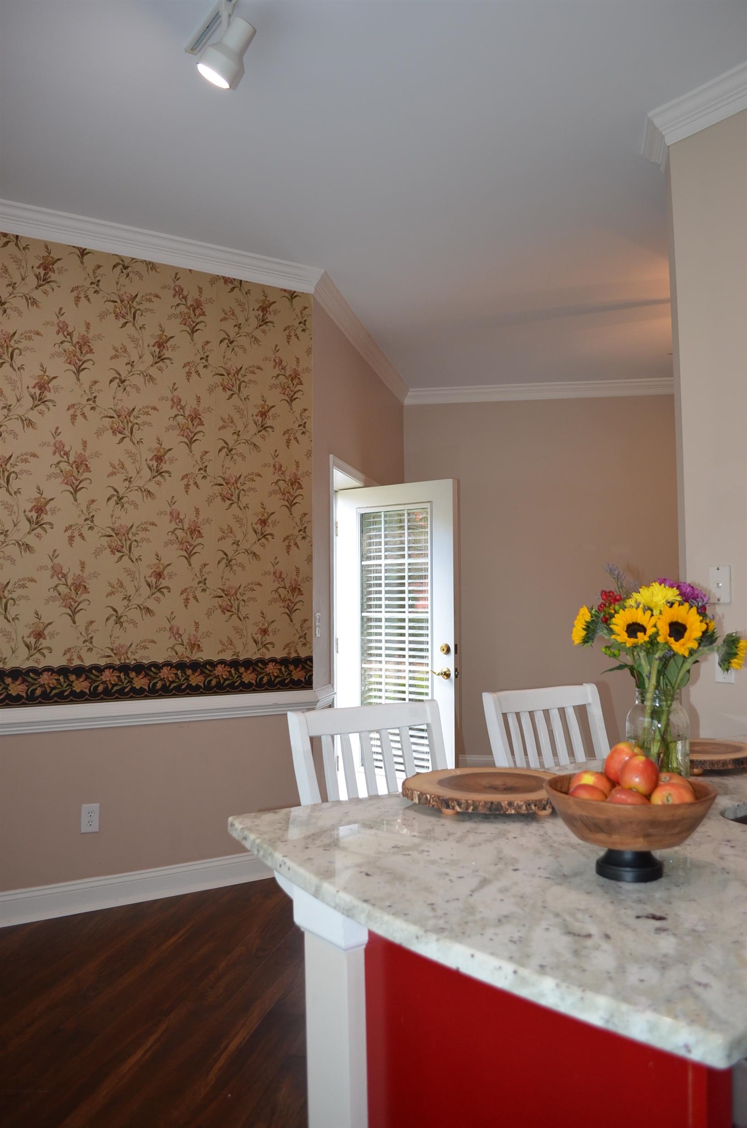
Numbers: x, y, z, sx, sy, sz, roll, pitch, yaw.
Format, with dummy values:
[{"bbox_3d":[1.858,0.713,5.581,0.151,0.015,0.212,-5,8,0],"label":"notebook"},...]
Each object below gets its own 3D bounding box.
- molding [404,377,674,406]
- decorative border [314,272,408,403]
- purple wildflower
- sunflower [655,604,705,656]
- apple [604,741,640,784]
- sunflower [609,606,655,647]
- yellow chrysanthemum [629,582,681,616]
[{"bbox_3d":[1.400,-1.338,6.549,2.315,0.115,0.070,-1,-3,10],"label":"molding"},{"bbox_3d":[-0.003,-1.389,5.570,0.070,0.115,2.622,-1,-3,12],"label":"decorative border"},{"bbox_3d":[0.633,0.060,1.730,0.106,0.062,0.085,-1,-3,17],"label":"purple wildflower"},{"bbox_3d":[0.602,0.129,1.660,0.092,0.100,0.045,0,-11,-2],"label":"sunflower"},{"bbox_3d":[0.397,0.315,1.335,0.066,0.066,0.066,-1,-3,17],"label":"apple"},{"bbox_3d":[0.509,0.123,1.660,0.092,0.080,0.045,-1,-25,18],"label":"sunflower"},{"bbox_3d":[0.564,0.071,1.690,0.100,0.068,0.090,-1,-3,17],"label":"yellow chrysanthemum"}]

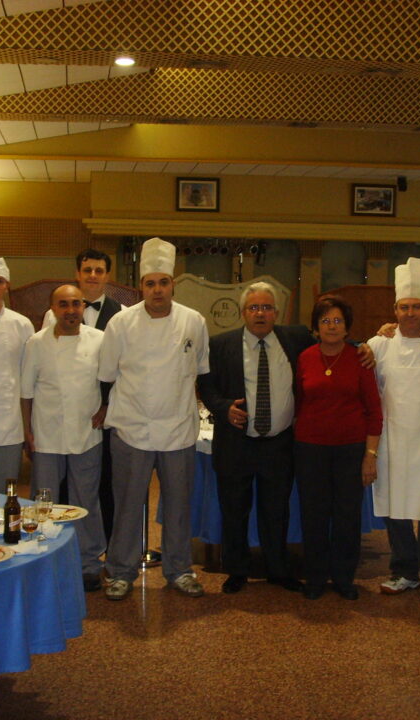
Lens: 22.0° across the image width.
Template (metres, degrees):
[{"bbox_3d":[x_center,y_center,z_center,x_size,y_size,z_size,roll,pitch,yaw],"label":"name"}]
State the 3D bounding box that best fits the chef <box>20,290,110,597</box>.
[{"bbox_3d":[-0.772,0.410,5.886,0.470,1.650,0.340,1,4,-5],"label":"chef"}]

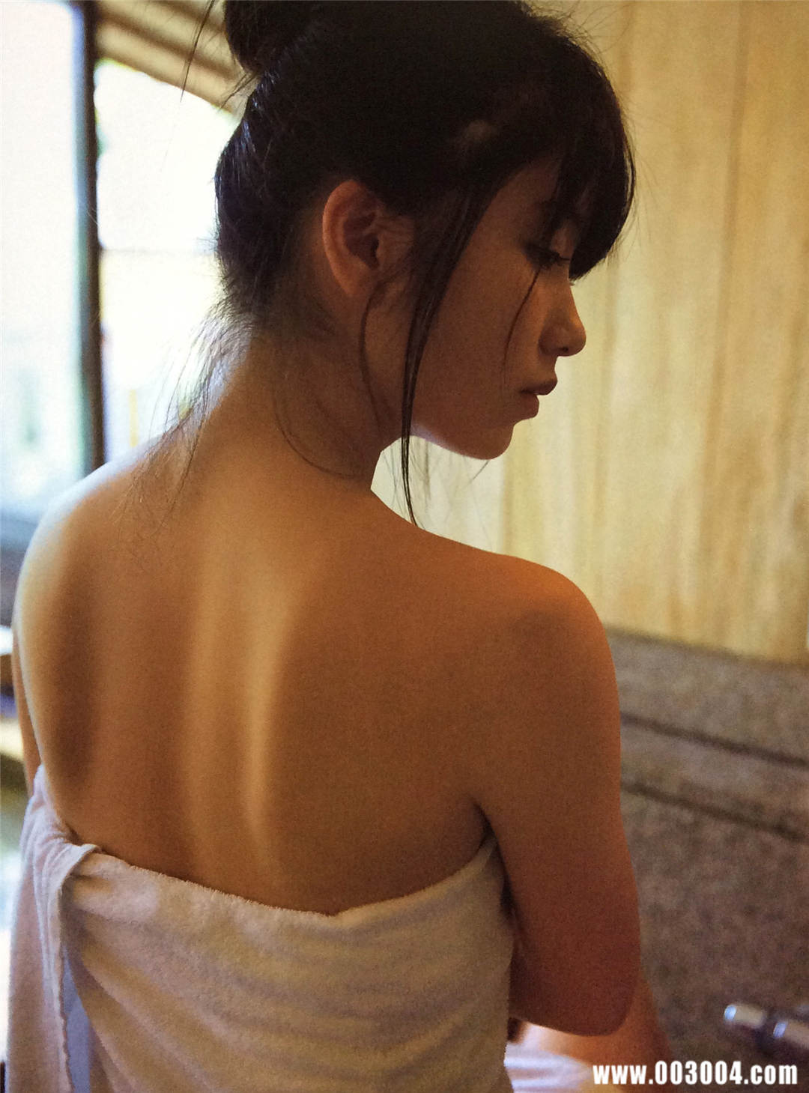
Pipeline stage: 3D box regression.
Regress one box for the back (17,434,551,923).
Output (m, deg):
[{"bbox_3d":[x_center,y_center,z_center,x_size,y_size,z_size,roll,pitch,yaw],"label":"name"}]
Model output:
[{"bbox_3d":[-0.085,0.077,0.680,0.345,0.300,0.140,5,9,20],"label":"back"}]

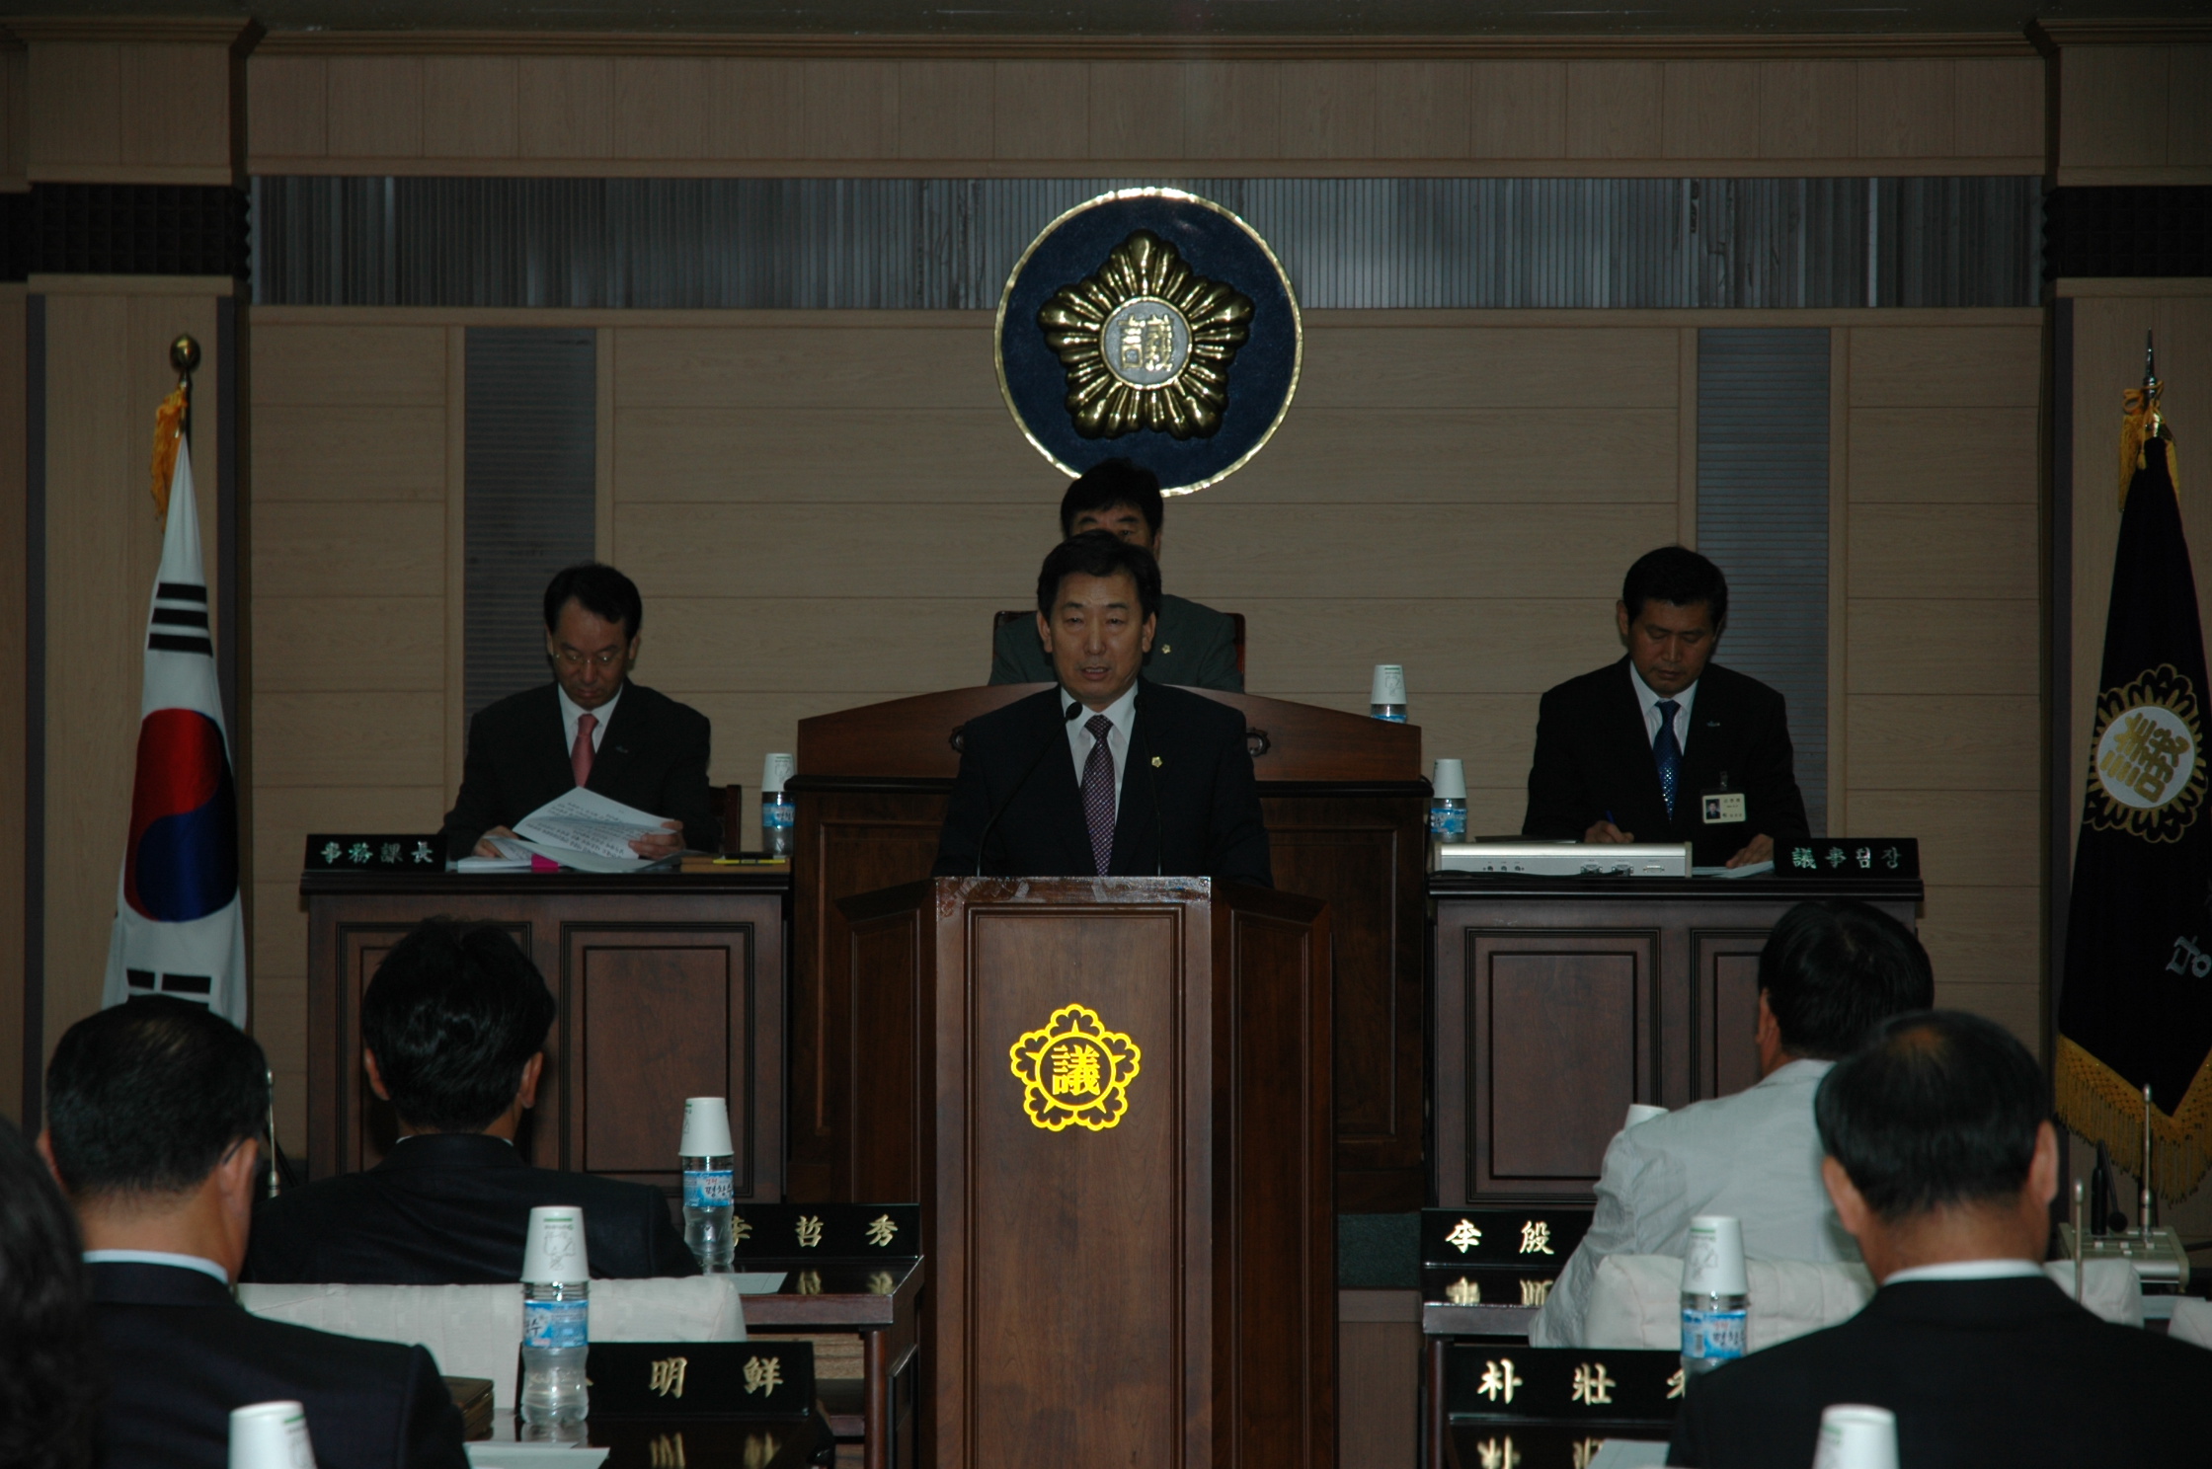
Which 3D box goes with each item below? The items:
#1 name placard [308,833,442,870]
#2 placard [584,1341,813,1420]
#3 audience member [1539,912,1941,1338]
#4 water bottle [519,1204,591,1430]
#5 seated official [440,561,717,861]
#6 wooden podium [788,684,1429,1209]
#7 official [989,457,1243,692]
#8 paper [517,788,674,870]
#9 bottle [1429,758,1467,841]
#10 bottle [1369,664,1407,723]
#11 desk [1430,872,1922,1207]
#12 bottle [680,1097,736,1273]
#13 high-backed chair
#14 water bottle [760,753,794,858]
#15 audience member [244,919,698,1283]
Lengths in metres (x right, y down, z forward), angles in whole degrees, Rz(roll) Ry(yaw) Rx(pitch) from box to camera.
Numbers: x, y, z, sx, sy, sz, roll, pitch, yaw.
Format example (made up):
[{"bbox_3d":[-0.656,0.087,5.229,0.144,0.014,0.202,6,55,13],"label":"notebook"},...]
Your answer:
[{"bbox_3d":[-1.425,0.233,12.572,0.272,0.074,0.070,0,0,1],"label":"name placard"},{"bbox_3d":[-0.437,0.641,6.414,0.298,0.074,0.075,0,0,-1],"label":"placard"},{"bbox_3d":[0.778,0.797,7.205,0.550,1.231,0.740,0,0,-6],"label":"audience member"},{"bbox_3d":[-0.550,0.580,6.450,0.068,0.216,0.068,0,1,2],"label":"water bottle"},{"bbox_3d":[-1.070,0.296,13.102,0.540,1.290,0.700,0,0,1],"label":"seated official"},{"bbox_3d":[0.007,0.419,13.083,1.279,1.045,0.700,0,0,1],"label":"wooden podium"},{"bbox_3d":[0.021,0.097,13.000,0.540,1.310,0.780,0,1,2],"label":"official"},{"bbox_3d":[-0.979,0.180,12.300,0.310,0.140,0.220,0,1,2],"label":"paper"},{"bbox_3d":[0.682,0.159,12.851,0.069,0.218,0.069,0,0,0],"label":"bottle"},{"bbox_3d":[0.556,-0.029,12.600,0.068,0.214,0.068,0,1,2],"label":"bottle"},{"bbox_3d":[1.143,0.621,12.814,0.955,0.700,0.620,0,0,1],"label":"desk"},{"bbox_3d":[-0.502,0.563,8.120,0.068,0.214,0.068,0,1,2],"label":"bottle"},{"bbox_3d":[0.025,0.248,13.150,0.590,1.040,0.650,0,1,2],"label":"high-backed chair"},{"bbox_3d":[-0.634,0.145,12.500,0.068,0.214,0.068,0,1,2],"label":"water bottle"},{"bbox_3d":[-0.699,0.807,7.125,0.520,1.212,0.720,0,0,2],"label":"audience member"}]

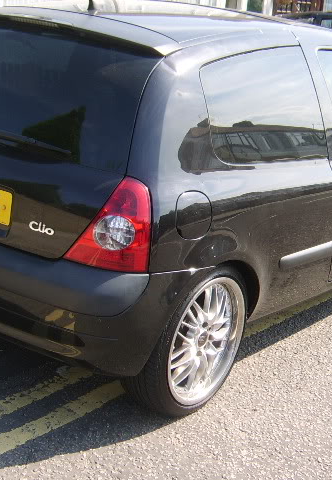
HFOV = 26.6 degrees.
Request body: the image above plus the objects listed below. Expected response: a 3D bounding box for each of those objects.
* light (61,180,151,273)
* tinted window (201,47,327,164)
[{"bbox_3d":[-0.151,-0.048,1.985,0.250,0.270,0.120,13,18,21],"label":"light"},{"bbox_3d":[0.349,-0.462,2.388,0.070,0.430,0.750,-6,5,40],"label":"tinted window"}]

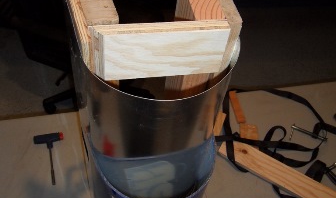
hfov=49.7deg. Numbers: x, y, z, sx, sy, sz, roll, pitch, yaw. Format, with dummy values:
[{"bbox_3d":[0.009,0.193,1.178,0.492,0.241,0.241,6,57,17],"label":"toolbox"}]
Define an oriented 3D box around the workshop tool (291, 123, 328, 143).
[{"bbox_3d":[0.494,0.136,1.268,0.128,0.025,0.082,21,49,13],"label":"workshop tool"}]

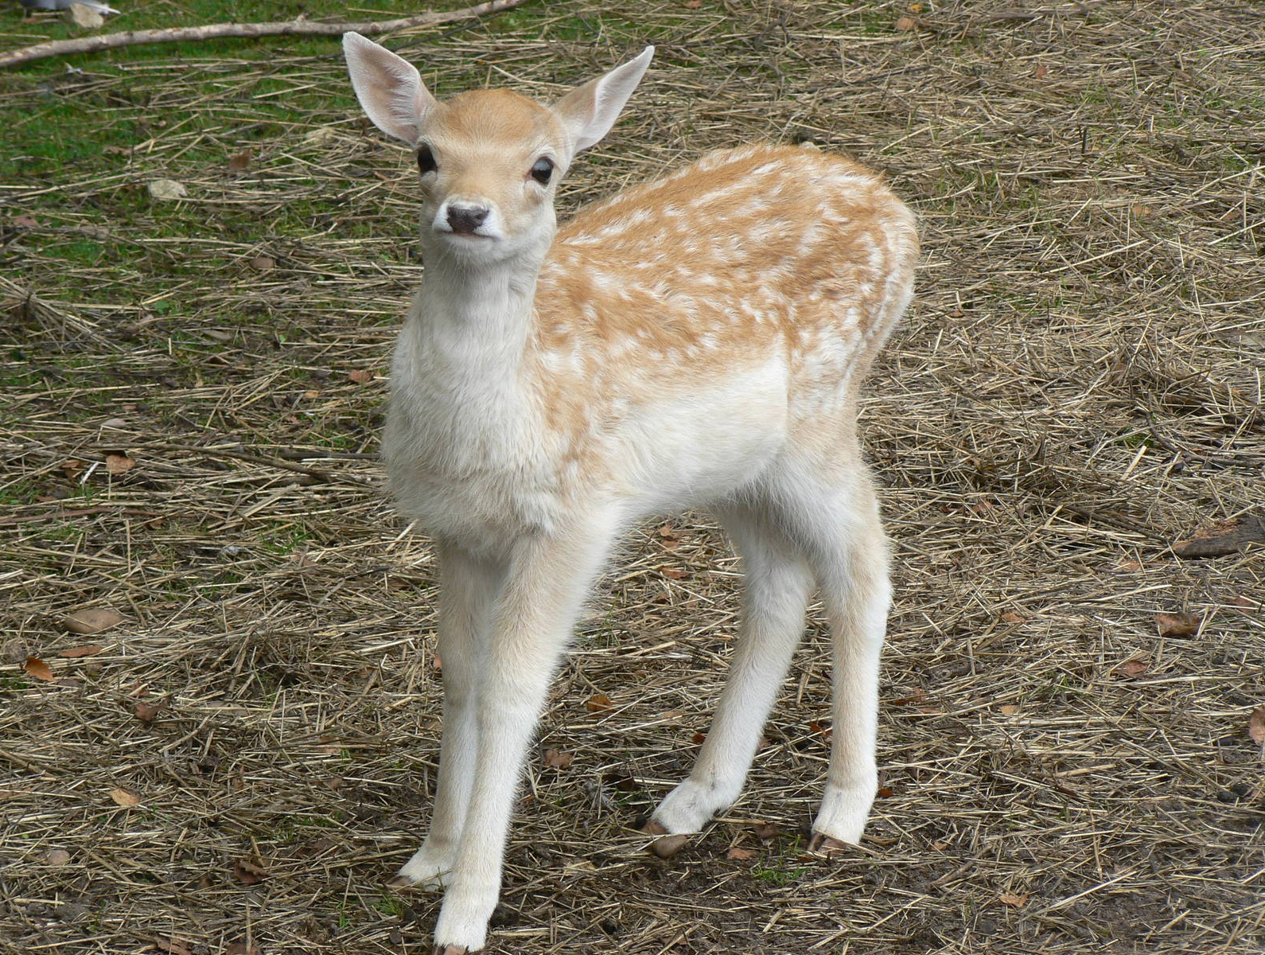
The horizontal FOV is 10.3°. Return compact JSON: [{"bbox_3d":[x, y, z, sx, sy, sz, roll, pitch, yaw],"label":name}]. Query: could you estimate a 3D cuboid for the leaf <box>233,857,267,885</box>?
[{"bbox_3d":[-0.278,0.285,5.071,0.025,0.012,0.026,0,17,0],"label":"leaf"}]

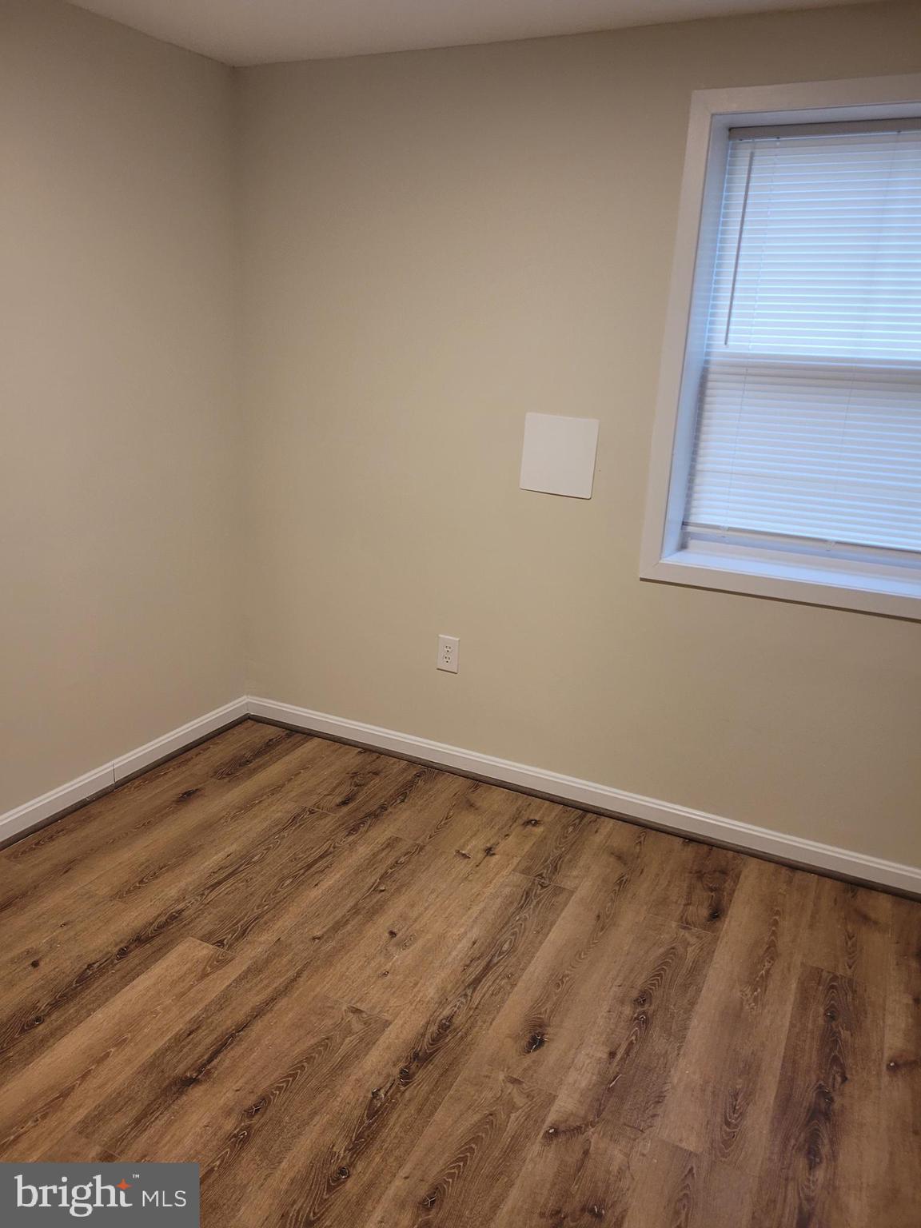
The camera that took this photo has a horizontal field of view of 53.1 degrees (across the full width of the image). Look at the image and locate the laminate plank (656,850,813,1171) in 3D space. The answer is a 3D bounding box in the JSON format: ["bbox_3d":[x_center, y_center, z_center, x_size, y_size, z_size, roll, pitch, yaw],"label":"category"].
[{"bbox_3d":[0.702,0.882,2.216,0.201,0.012,1.129,11,19,24],"label":"laminate plank"}]

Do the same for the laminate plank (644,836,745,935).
[{"bbox_3d":[0.680,0.763,2.598,0.191,0.012,0.436,11,19,24],"label":"laminate plank"}]

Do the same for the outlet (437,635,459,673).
[{"bbox_3d":[-0.041,0.136,3.086,0.076,0.121,0.008,11,19,24],"label":"outlet"}]

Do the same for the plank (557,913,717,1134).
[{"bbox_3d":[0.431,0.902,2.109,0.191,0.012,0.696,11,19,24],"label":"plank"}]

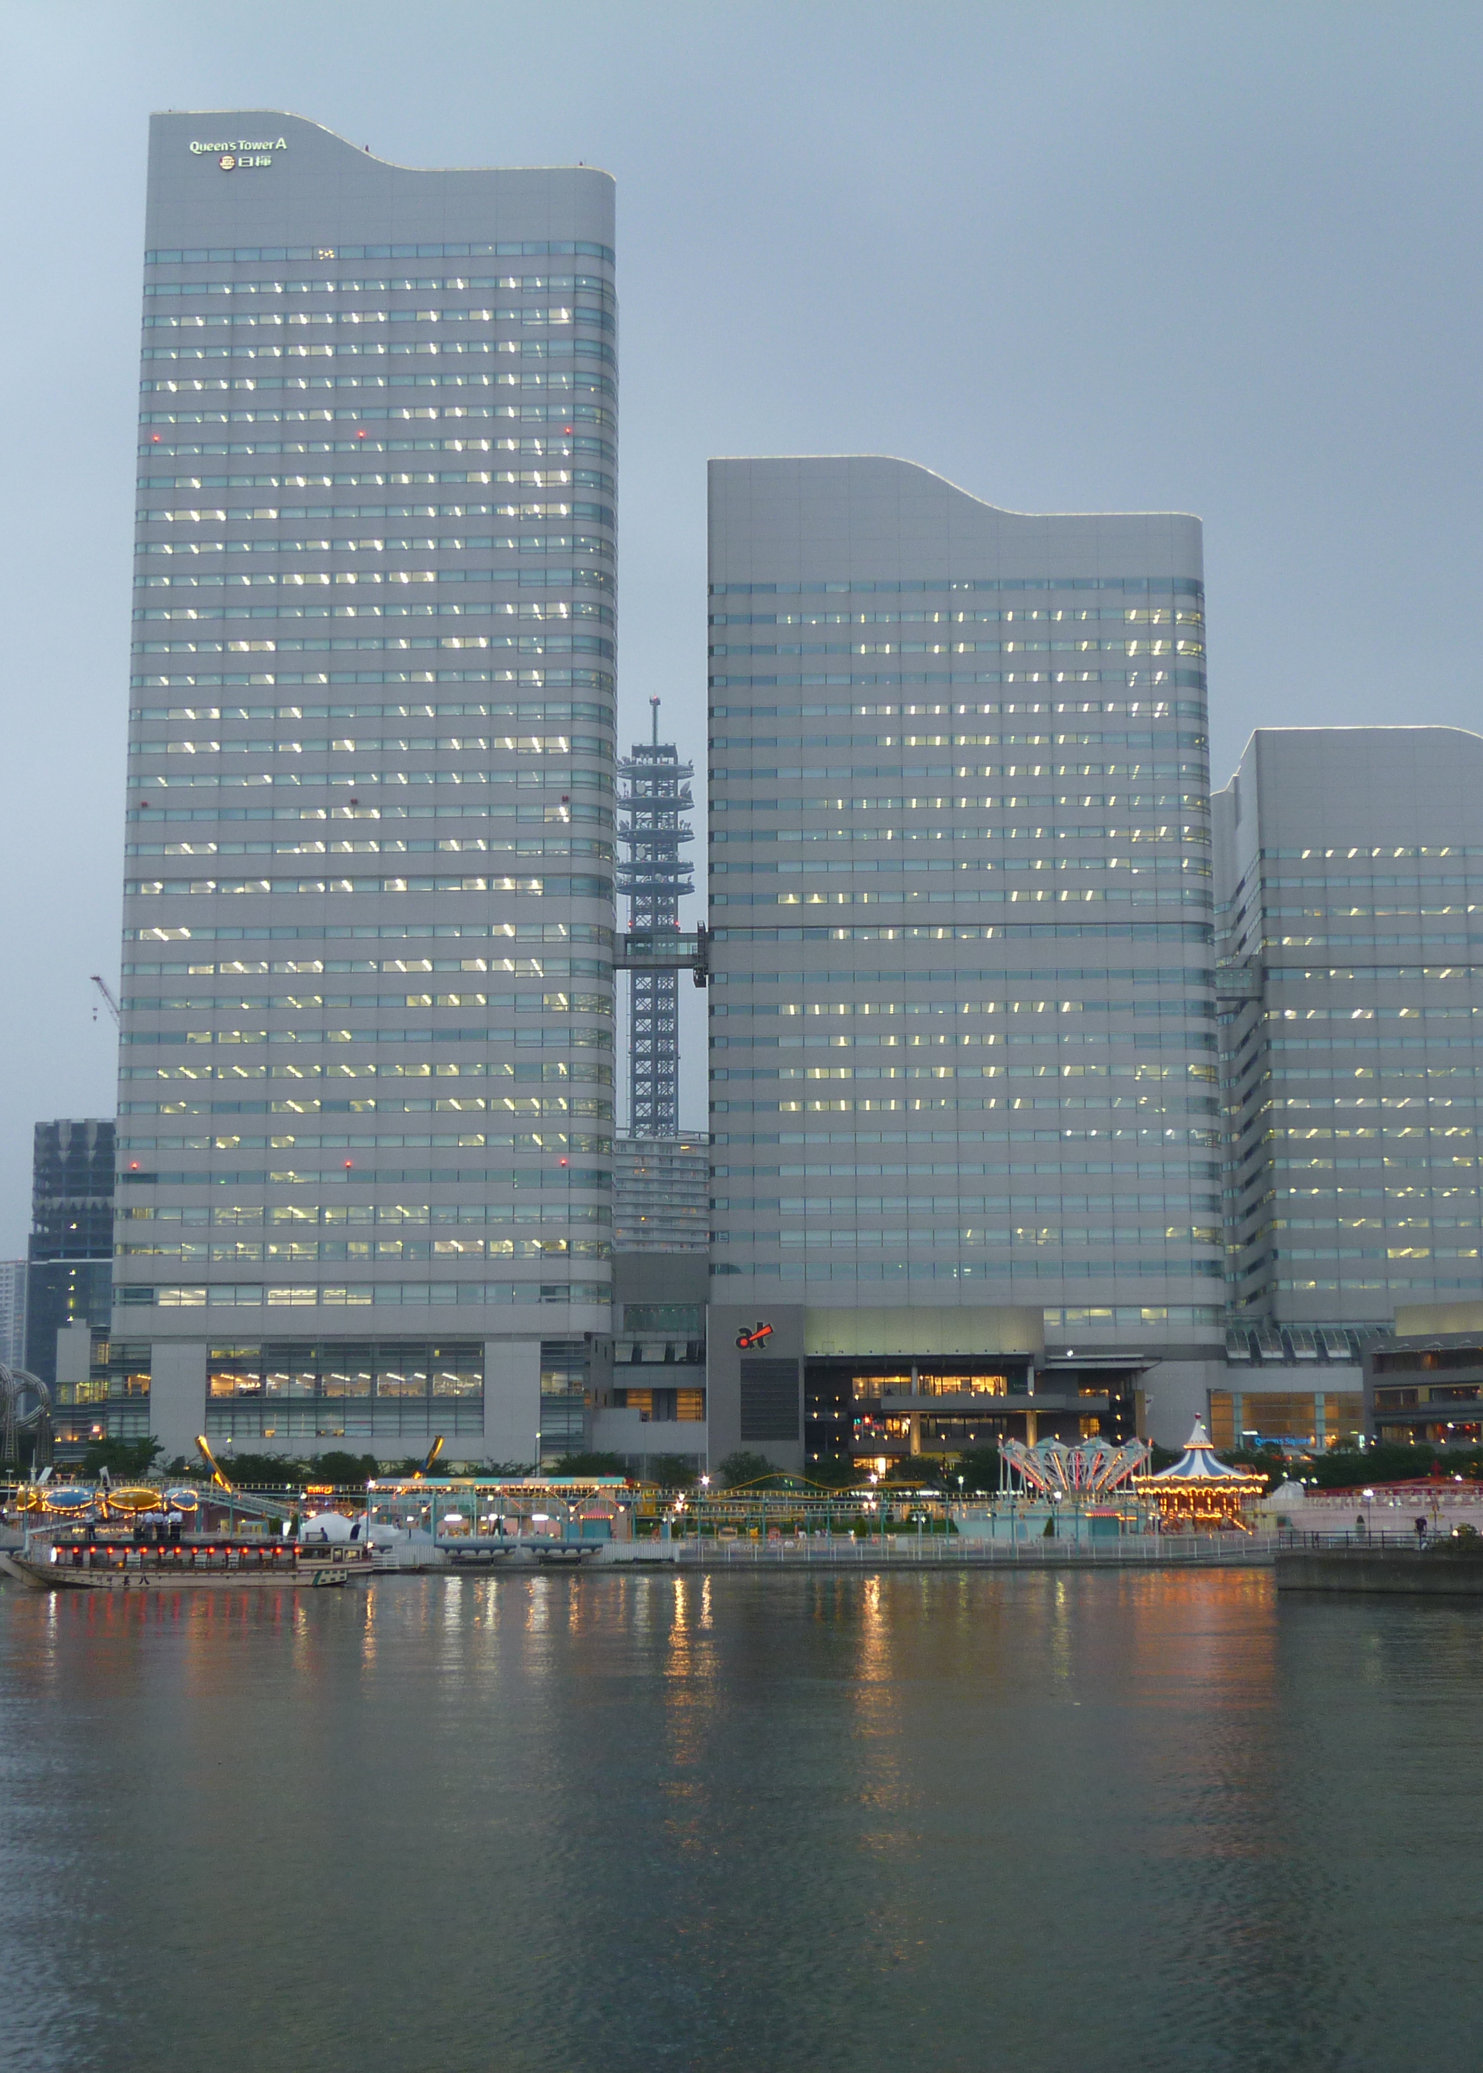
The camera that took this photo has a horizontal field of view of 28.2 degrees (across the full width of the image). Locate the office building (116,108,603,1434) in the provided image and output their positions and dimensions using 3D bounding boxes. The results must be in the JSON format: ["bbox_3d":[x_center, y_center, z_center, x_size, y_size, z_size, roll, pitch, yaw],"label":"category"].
[{"bbox_3d":[-42.915,-25.939,373.384,57.500,171.800,45.000,-1,-9,2],"label":"office building"}]

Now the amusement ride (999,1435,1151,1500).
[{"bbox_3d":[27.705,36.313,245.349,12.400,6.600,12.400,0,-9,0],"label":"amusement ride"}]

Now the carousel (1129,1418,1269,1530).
[{"bbox_3d":[35.625,34.054,229.471,10.700,9.100,10.700,0,-9,0],"label":"carousel"}]

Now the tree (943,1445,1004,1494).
[{"bbox_3d":[24.874,47.282,316.478,6.600,6.900,6.600,0,-9,0],"label":"tree"}]

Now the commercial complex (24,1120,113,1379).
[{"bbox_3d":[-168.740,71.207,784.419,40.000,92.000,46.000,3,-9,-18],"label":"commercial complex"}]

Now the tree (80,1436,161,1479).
[{"bbox_3d":[-62.440,43.660,296.849,8.400,7.200,8.000,0,-9,0],"label":"tree"}]

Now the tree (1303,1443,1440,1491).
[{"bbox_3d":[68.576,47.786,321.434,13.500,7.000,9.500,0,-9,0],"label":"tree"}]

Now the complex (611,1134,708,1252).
[{"bbox_3d":[-20.734,72.552,763.890,36.000,90.000,28.000,3,-9,-18],"label":"complex"}]

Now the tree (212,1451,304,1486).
[{"bbox_3d":[-49.455,46.358,302.513,8.800,7.300,7.800,-1,-9,2],"label":"tree"}]

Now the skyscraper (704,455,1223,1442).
[{"bbox_3d":[29.182,-4.911,404.475,66.000,138.500,46.000,0,-9,2],"label":"skyscraper"}]

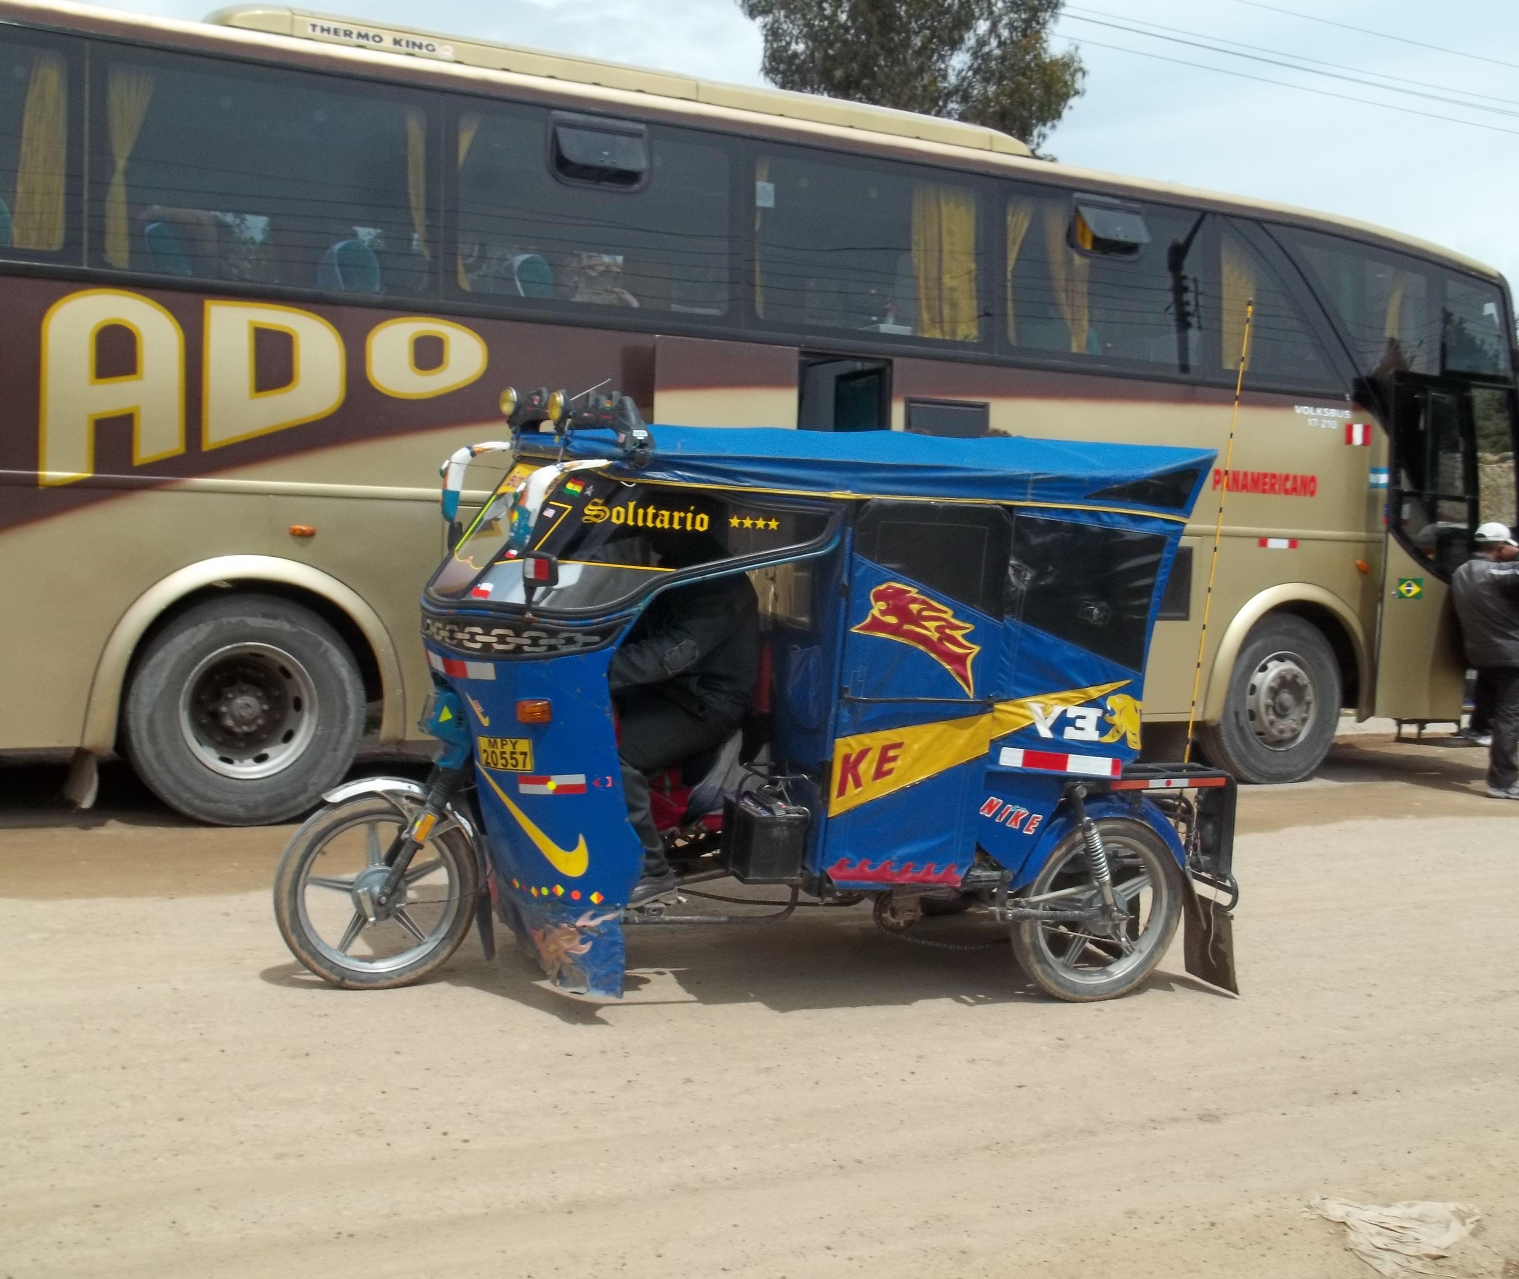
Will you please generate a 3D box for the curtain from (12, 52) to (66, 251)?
[{"bbox_3d":[-2.991,-2.029,6.746,0.207,0.837,0.110,0,3,-26],"label":"curtain"}]

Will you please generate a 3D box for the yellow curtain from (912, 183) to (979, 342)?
[{"bbox_3d":[0.989,-2.014,8.654,0.414,0.857,0.110,0,3,-26],"label":"yellow curtain"}]

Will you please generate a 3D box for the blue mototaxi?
[{"bbox_3d":[0.005,0.161,5.097,2.930,1.770,1.230,1,3,-23],"label":"blue mototaxi"}]

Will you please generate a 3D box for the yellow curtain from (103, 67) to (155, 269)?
[{"bbox_3d":[-2.674,-2.007,6.899,0.206,0.867,0.110,0,3,-26],"label":"yellow curtain"}]

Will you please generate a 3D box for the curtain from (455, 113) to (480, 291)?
[{"bbox_3d":[-1.360,-2.030,7.527,0.159,0.846,0.110,0,3,-26],"label":"curtain"}]

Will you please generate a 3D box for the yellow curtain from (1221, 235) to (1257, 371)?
[{"bbox_3d":[2.812,-1.980,9.530,0.271,0.809,0.110,0,3,-26],"label":"yellow curtain"}]

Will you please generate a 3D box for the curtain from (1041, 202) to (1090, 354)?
[{"bbox_3d":[1.687,-2.007,8.989,0.348,0.853,0.110,0,3,-26],"label":"curtain"}]

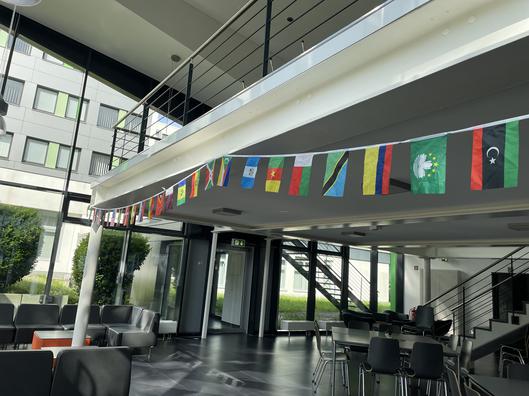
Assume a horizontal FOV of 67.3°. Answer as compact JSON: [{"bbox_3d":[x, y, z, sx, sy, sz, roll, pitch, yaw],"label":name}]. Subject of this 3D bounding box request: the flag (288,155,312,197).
[{"bbox_3d":[0.198,-0.121,2.136,0.020,0.220,0.150,12,-6,-34],"label":"flag"}]

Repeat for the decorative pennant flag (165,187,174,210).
[{"bbox_3d":[-0.871,0.005,3.640,0.020,0.215,0.145,12,-15,-34],"label":"decorative pennant flag"}]

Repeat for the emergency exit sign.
[{"bbox_3d":[-0.640,1.141,9.956,0.350,0.190,0.080,12,-13,-34],"label":"emergency exit sign"}]

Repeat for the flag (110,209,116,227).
[{"bbox_3d":[-1.947,0.254,5.120,0.020,0.215,0.140,12,-13,-34],"label":"flag"}]

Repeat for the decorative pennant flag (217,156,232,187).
[{"bbox_3d":[-0.285,-0.191,2.865,0.020,0.217,0.145,12,-5,-34],"label":"decorative pennant flag"}]

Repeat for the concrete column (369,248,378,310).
[{"bbox_3d":[3.519,2.901,12.728,0.170,2.620,0.170,12,-13,-34],"label":"concrete column"}]

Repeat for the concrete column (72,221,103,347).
[{"bbox_3d":[-2.757,1.312,6.234,0.150,2.340,0.150,12,-13,-34],"label":"concrete column"}]

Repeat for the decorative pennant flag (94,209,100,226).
[{"bbox_3d":[-2.428,0.284,5.780,0.020,0.215,0.140,12,-13,-34],"label":"decorative pennant flag"}]

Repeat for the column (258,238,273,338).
[{"bbox_3d":[0.016,2.191,9.730,0.105,2.350,0.105,12,-13,-34],"label":"column"}]

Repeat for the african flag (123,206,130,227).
[{"bbox_3d":[-1.619,0.217,4.660,0.020,0.215,0.140,12,-13,-34],"label":"african flag"}]

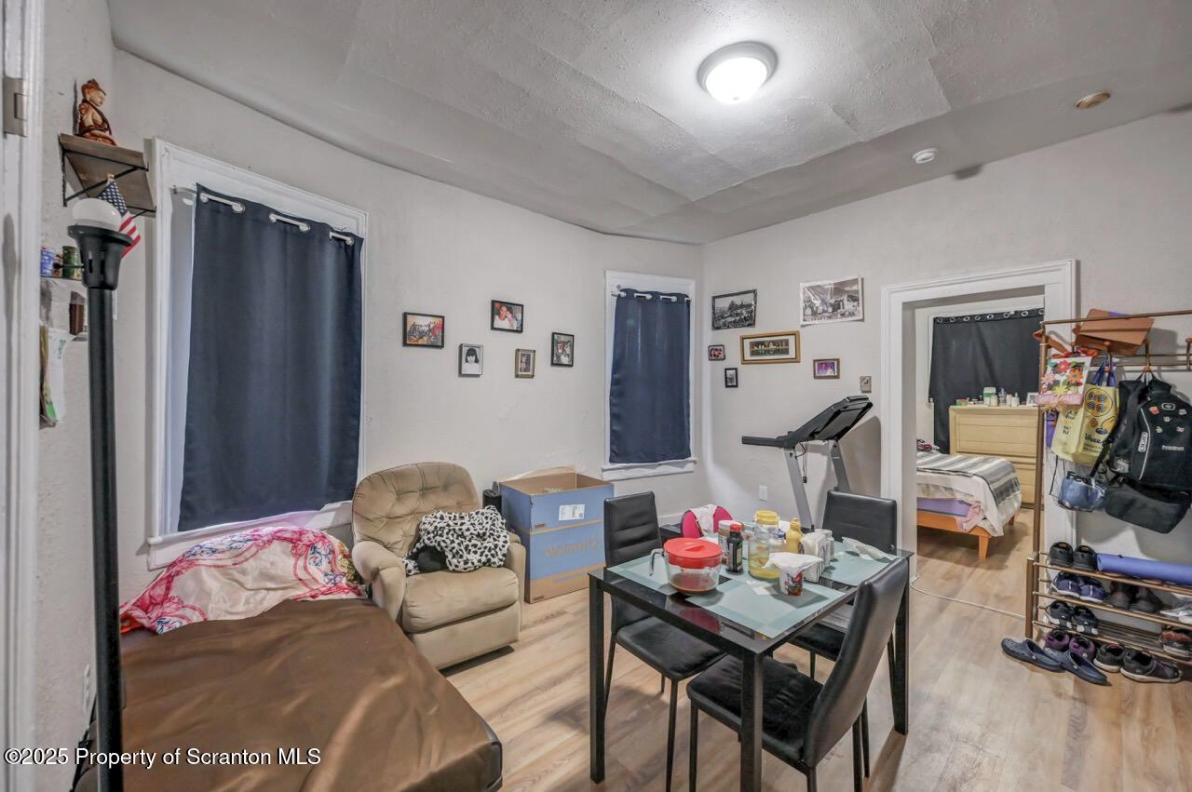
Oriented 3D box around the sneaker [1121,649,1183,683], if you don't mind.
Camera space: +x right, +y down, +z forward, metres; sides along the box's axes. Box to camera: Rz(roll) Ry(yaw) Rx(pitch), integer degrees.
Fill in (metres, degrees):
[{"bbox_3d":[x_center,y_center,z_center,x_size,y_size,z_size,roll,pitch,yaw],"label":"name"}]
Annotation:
[{"bbox_3d":[2.768,1.340,2.315,0.262,0.120,0.100,0,0,3],"label":"sneaker"}]

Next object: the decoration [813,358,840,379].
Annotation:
[{"bbox_3d":[1.845,-0.214,3.699,0.022,0.157,0.200,0,0,-42],"label":"decoration"}]

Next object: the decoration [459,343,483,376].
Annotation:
[{"bbox_3d":[-0.893,-0.257,3.325,0.160,0.215,0.035,0,0,-42],"label":"decoration"}]

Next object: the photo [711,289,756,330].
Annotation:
[{"bbox_3d":[1.243,-0.766,4.190,0.420,0.320,0.025,0,0,44],"label":"photo"}]

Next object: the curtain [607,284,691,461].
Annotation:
[{"bbox_3d":[0.506,-0.183,4.341,0.810,1.590,0.075,0,0,-19],"label":"curtain"}]

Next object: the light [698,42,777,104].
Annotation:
[{"bbox_3d":[0.645,-1.425,2.120,0.355,0.130,0.355,0,0,0],"label":"light"}]

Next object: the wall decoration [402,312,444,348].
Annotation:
[{"bbox_3d":[-1.149,-0.436,3.109,0.268,0.220,0.022,0,0,-42],"label":"wall decoration"}]

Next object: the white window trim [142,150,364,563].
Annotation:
[{"bbox_3d":[-1.660,-0.180,2.435,0.100,1.880,0.990,0,0,32],"label":"white window trim"}]

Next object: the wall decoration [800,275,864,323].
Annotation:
[{"bbox_3d":[1.865,-0.752,3.676,0.020,0.335,0.455,0,0,-42],"label":"wall decoration"}]

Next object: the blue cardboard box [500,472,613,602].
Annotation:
[{"bbox_3d":[-0.298,1.013,3.480,0.680,0.730,0.540,0,0,-33],"label":"blue cardboard box"}]

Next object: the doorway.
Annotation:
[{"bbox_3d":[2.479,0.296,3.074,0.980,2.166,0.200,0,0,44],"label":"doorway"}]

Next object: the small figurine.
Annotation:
[{"bbox_3d":[-1.230,-0.693,1.151,0.070,0.185,0.120,0,0,-42],"label":"small figurine"}]

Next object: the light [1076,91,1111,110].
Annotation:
[{"bbox_3d":[2.530,-1.500,2.360,0.125,0.030,0.125,0,0,44],"label":"light"}]

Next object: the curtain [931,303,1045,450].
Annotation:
[{"bbox_3d":[5.360,-0.075,6.310,1.260,2.120,0.100,0,0,41],"label":"curtain"}]

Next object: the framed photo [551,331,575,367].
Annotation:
[{"bbox_3d":[-0.275,-0.384,3.901,0.219,0.273,0.022,0,0,-42],"label":"framed photo"}]

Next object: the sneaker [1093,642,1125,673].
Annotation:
[{"bbox_3d":[2.686,1.335,2.412,0.275,0.110,0.102,0,0,-39],"label":"sneaker"}]

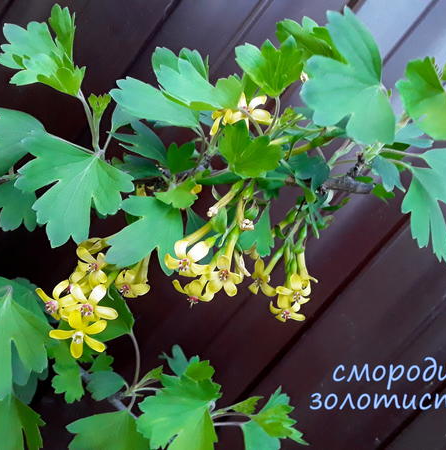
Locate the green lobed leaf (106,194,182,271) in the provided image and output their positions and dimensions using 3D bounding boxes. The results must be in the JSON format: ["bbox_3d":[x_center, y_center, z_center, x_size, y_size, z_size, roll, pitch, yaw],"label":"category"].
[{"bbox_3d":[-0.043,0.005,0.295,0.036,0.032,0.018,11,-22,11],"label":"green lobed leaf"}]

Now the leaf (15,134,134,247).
[{"bbox_3d":[-0.075,-0.018,0.272,0.059,0.059,0.013,5,-24,5],"label":"leaf"}]

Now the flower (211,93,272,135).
[{"bbox_3d":[0.009,-0.058,0.278,0.031,0.021,0.012,5,-17,1],"label":"flower"}]

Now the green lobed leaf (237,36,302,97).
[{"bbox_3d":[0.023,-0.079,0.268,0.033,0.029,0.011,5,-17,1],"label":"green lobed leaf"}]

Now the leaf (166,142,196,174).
[{"bbox_3d":[-0.023,-0.036,0.292,0.016,0.018,0.004,5,-21,2],"label":"leaf"}]

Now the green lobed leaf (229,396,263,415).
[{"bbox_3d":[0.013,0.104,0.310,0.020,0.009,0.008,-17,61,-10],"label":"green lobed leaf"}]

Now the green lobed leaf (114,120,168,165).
[{"bbox_3d":[-0.045,-0.045,0.295,0.029,0.008,0.026,5,59,-11],"label":"green lobed leaf"}]

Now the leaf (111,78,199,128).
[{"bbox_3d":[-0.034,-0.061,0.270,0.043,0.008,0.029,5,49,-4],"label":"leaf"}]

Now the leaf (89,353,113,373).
[{"bbox_3d":[-0.067,0.076,0.298,0.014,0.004,0.012,5,60,3],"label":"leaf"}]

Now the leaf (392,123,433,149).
[{"bbox_3d":[0.100,-0.050,0.288,0.025,0.007,0.019,5,59,-4],"label":"leaf"}]

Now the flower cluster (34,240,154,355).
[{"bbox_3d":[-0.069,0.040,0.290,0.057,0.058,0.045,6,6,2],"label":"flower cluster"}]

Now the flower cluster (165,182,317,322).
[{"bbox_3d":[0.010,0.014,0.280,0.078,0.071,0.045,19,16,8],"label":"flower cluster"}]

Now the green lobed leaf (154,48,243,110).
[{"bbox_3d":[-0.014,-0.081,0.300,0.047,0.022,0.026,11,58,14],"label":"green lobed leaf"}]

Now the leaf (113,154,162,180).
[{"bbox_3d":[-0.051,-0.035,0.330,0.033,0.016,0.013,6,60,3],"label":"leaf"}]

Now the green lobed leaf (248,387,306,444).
[{"bbox_3d":[0.029,0.102,0.288,0.030,0.011,0.032,5,63,-4],"label":"green lobed leaf"}]

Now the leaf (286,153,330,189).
[{"bbox_3d":[0.046,-0.029,0.290,0.023,0.021,0.007,5,-24,-4],"label":"leaf"}]

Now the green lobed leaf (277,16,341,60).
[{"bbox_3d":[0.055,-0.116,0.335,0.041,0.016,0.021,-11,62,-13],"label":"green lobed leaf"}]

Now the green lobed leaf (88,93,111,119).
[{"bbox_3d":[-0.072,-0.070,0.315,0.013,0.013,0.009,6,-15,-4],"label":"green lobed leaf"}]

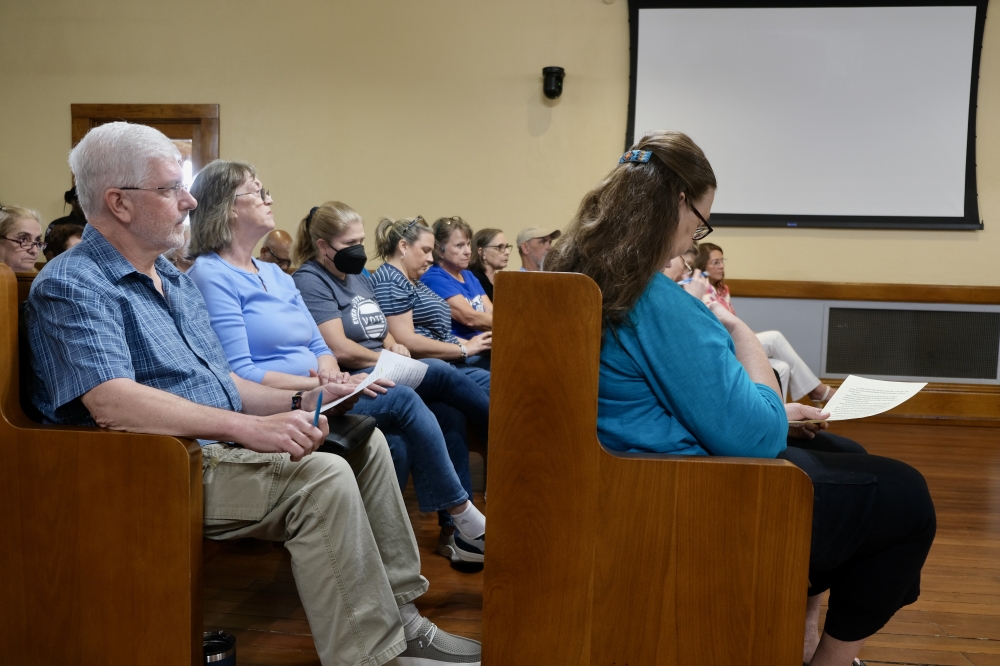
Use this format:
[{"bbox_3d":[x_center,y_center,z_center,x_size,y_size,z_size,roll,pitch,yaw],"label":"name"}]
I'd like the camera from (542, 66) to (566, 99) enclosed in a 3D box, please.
[{"bbox_3d":[0.385,-1.797,5.400,0.160,0.240,0.170,1,3,0],"label":"camera"}]

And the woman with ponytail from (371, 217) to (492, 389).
[{"bbox_3d":[-0.170,0.135,3.150,0.820,1.240,0.520,2,3,14],"label":"woman with ponytail"}]

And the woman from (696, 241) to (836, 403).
[{"bbox_3d":[1.625,0.063,4.597,0.930,1.220,0.500,3,4,20],"label":"woman"}]

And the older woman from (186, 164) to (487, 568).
[{"bbox_3d":[-0.479,0.127,2.327,0.930,1.250,0.520,2,3,13],"label":"older woman"}]

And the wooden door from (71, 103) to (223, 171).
[{"bbox_3d":[-2.788,-0.644,5.864,1.200,2.255,0.120,2,3,5],"label":"wooden door"}]

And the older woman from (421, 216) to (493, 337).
[{"bbox_3d":[-0.031,0.085,3.449,0.820,1.225,0.500,3,4,25],"label":"older woman"}]

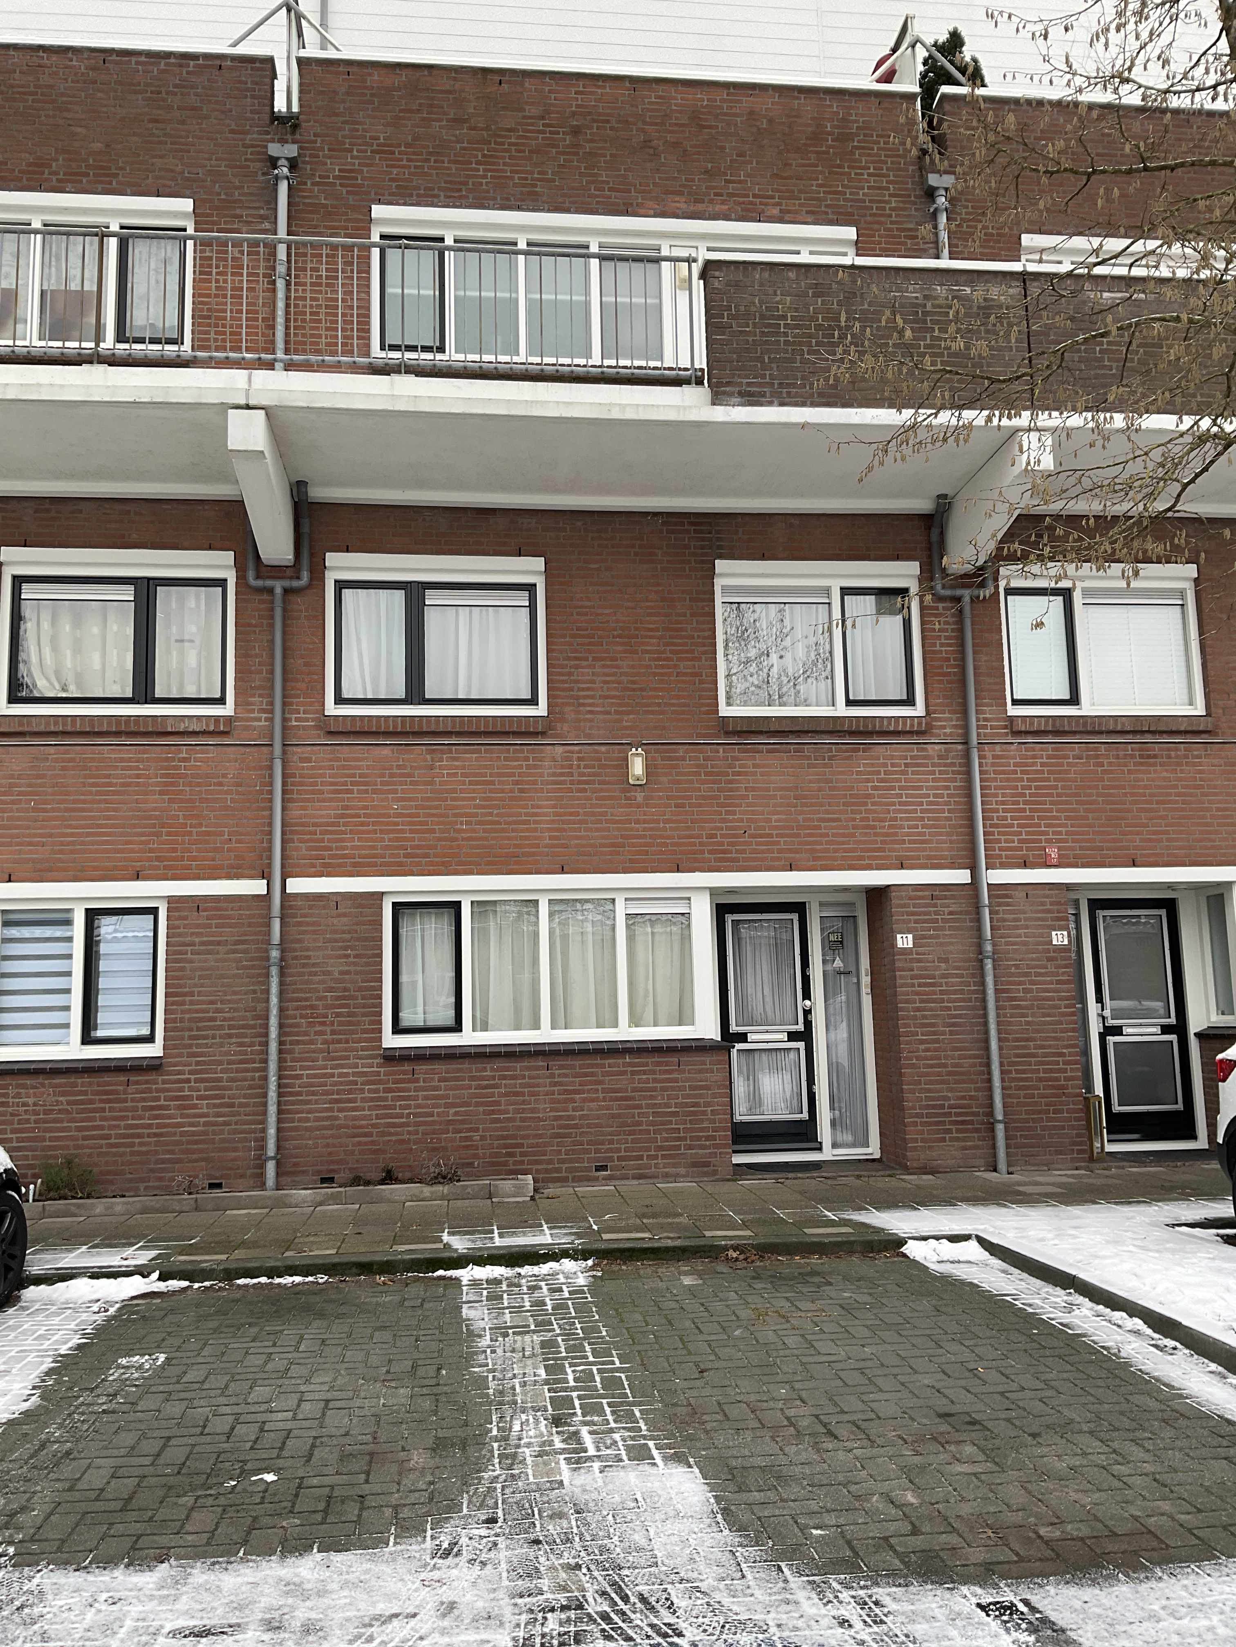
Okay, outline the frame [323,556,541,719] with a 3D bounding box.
[{"bbox_3d":[-1.400,-1.452,10.678,1.692,1.286,0.120,0,-9,-6],"label":"frame"}]

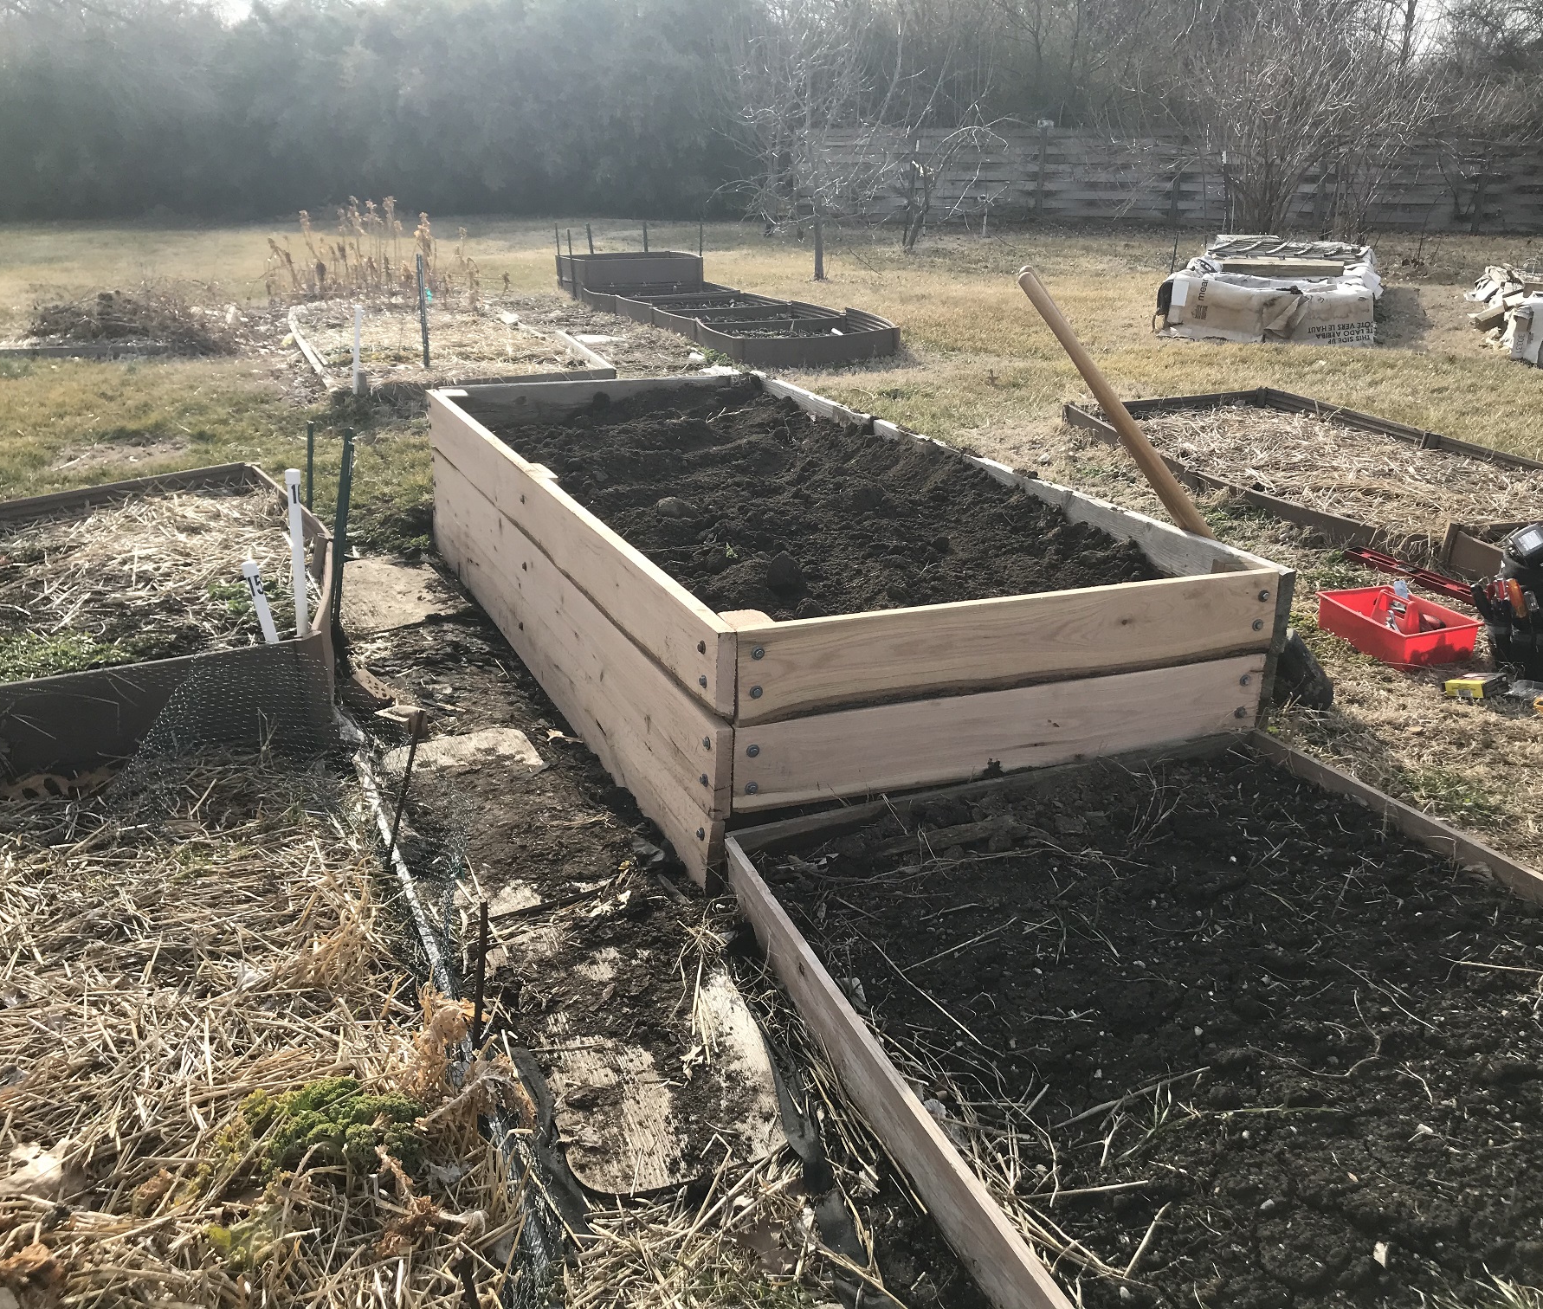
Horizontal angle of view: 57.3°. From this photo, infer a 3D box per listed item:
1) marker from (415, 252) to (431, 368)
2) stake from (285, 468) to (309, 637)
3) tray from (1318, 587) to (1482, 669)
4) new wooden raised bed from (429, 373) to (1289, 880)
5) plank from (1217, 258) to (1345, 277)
[{"bbox_3d":[-2.118,-2.076,8.595,0.036,0.710,0.036,0,19,-3],"label":"marker"},{"bbox_3d":[-1.184,-0.221,3.532,0.036,0.490,0.036,18,24,36],"label":"stake"},{"bbox_3d":[1.724,-0.095,3.891,0.249,0.130,0.361,-5,20,-19],"label":"tray"},{"bbox_3d":[-0.071,-0.333,4.300,1.363,0.550,3.070,-7,21,-22],"label":"new wooden raised bed"},{"bbox_3d":[3.706,-2.815,10.300,0.960,0.080,0.120,1,19,0],"label":"plank"}]

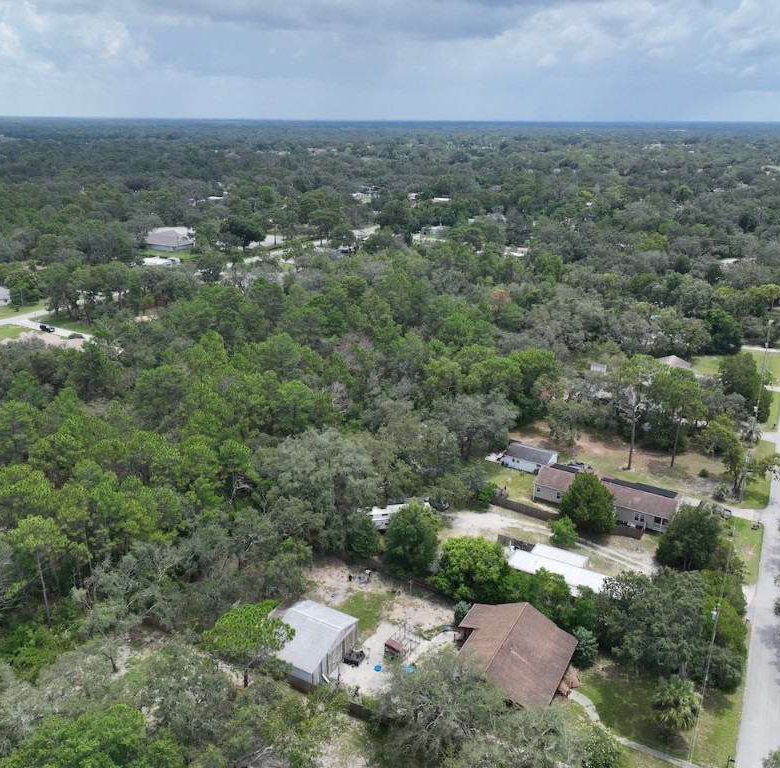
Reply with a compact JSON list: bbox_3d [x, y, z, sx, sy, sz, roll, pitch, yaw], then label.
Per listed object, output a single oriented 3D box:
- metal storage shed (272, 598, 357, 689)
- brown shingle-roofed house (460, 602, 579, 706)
[{"bbox_3d":[-9.587,31.219,86.037,7.600,4.850,10.150,12,23,27],"label":"metal storage shed"},{"bbox_3d":[13.886,32.116,84.965,13.700,5.300,13.800,12,23,27],"label":"brown shingle-roofed house"}]

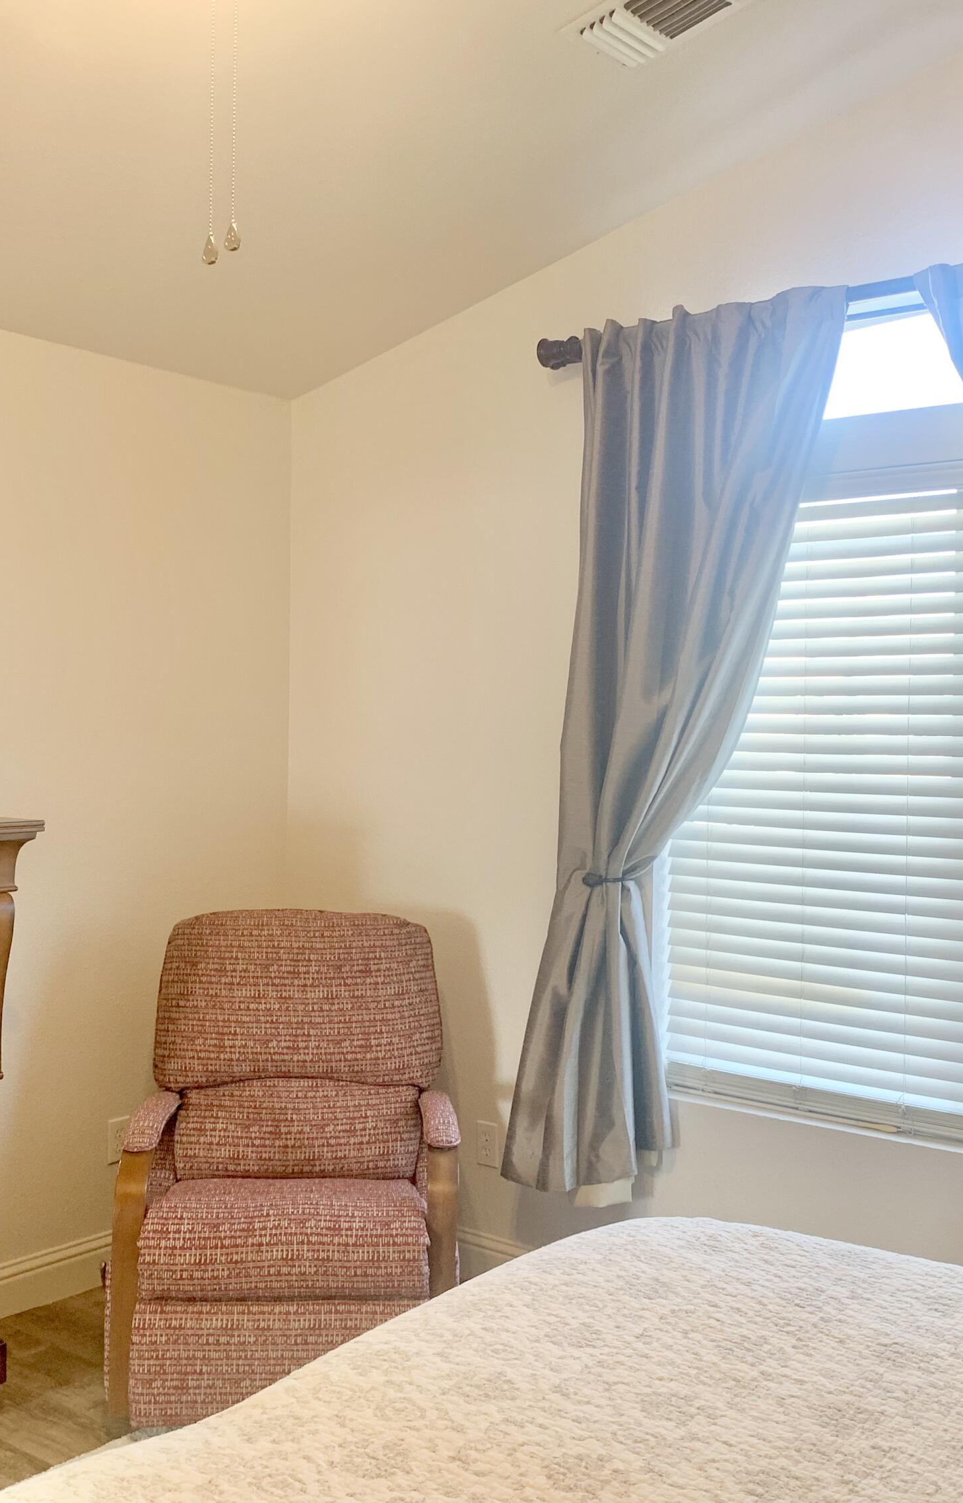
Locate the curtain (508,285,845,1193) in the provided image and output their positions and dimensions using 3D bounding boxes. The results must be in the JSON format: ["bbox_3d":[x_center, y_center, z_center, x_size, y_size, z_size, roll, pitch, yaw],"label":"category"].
[{"bbox_3d":[0.433,0.037,3.553,0.890,2.130,0.140,2,1,38],"label":"curtain"}]

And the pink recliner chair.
[{"bbox_3d":[-0.438,0.910,3.565,0.750,1.010,0.870,1,1,-4],"label":"pink recliner chair"}]

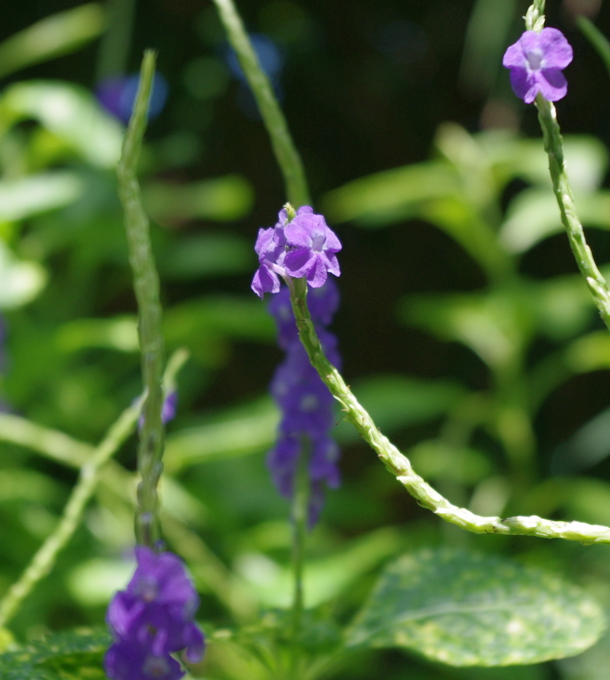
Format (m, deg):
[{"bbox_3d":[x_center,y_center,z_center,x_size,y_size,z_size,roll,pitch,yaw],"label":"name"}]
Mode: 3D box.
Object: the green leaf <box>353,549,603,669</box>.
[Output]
[{"bbox_3d":[0.039,0.061,0.530,0.060,0.010,0.038,-4,41,-6],"label":"green leaf"}]

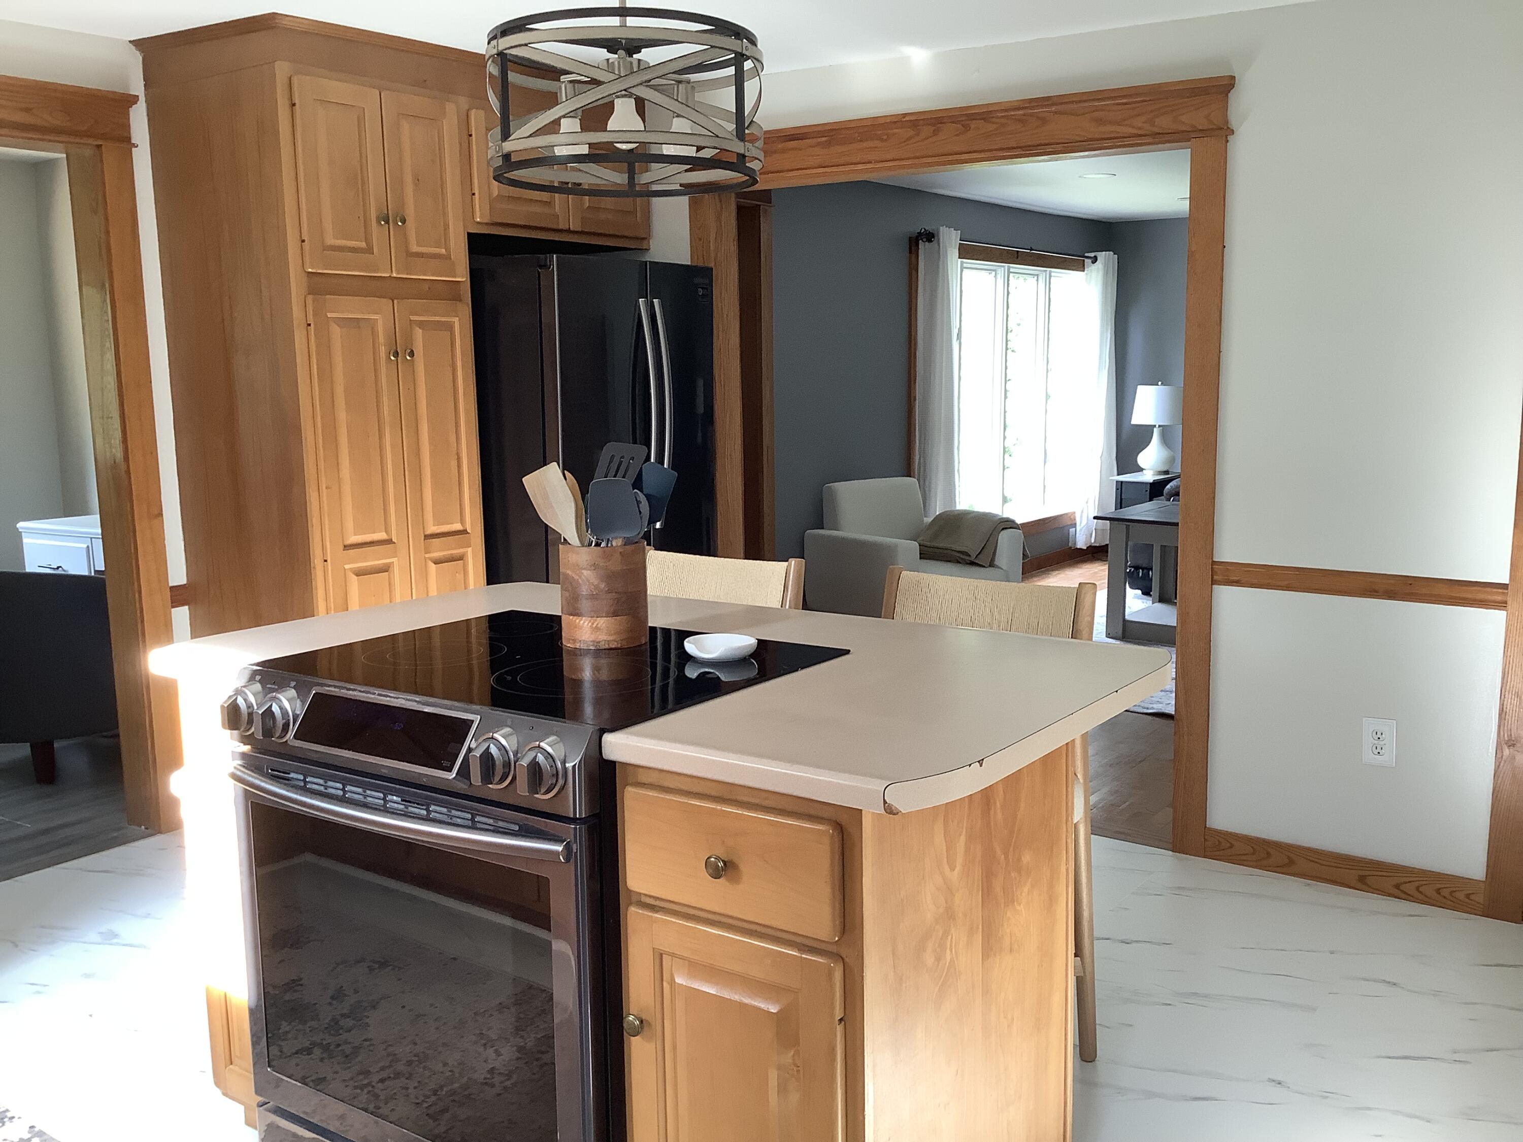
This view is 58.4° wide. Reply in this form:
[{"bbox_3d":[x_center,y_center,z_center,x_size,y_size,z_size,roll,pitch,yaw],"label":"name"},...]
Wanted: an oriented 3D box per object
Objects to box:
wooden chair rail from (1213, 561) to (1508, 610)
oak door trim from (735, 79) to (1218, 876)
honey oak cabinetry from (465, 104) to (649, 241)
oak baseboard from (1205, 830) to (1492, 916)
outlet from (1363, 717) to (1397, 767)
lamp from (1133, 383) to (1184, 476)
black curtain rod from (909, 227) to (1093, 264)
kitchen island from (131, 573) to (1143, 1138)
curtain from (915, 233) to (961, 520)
[{"bbox_3d":[1.523,0.036,3.516,0.710,0.071,0.028,5,10,34],"label":"wooden chair rail"},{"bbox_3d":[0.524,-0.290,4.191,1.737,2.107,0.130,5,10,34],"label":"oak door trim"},{"bbox_3d":[-0.861,-1.254,4.474,0.585,0.380,0.835,5,10,34],"label":"honey oak cabinetry"},{"bbox_3d":[1.538,0.791,3.635,0.706,0.093,0.018,5,10,34],"label":"oak baseboard"},{"bbox_3d":[1.603,0.443,3.532,0.082,0.123,0.018,5,10,34],"label":"outlet"},{"bbox_3d":[2.751,-0.976,9.400,0.390,0.636,0.390,5,10,34],"label":"lamp"},{"bbox_3d":[1.552,-1.957,8.265,0.100,0.070,2.490,5,10,34],"label":"black curtain rod"},{"bbox_3d":[-0.180,0.599,2.290,1.433,0.935,0.920,5,10,34],"label":"kitchen island"},{"bbox_3d":[0.993,-0.848,7.580,0.110,2.090,0.430,5,10,34],"label":"curtain"}]

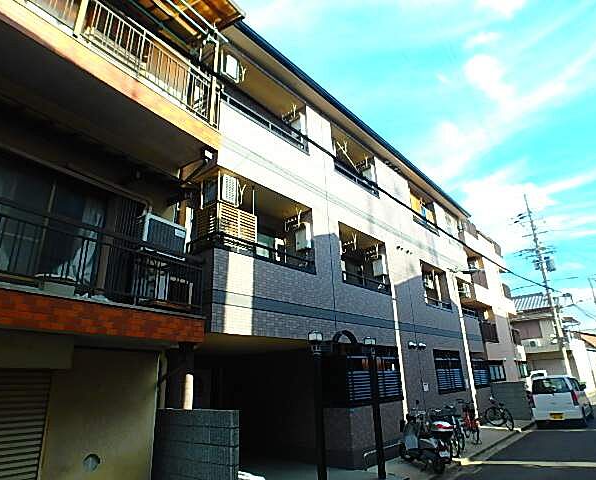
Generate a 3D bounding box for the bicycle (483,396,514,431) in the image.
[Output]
[{"bbox_3d":[6.335,5.313,12.073,0.560,1.000,1.700,-5,-20,8],"label":"bicycle"}]

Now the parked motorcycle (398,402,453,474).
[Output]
[{"bbox_3d":[2.286,3.744,7.478,0.680,1.080,1.760,3,-20,-13],"label":"parked motorcycle"}]

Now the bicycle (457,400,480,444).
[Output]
[{"bbox_3d":[4.439,4.612,10.049,0.560,1.060,1.700,-5,-20,9],"label":"bicycle"}]

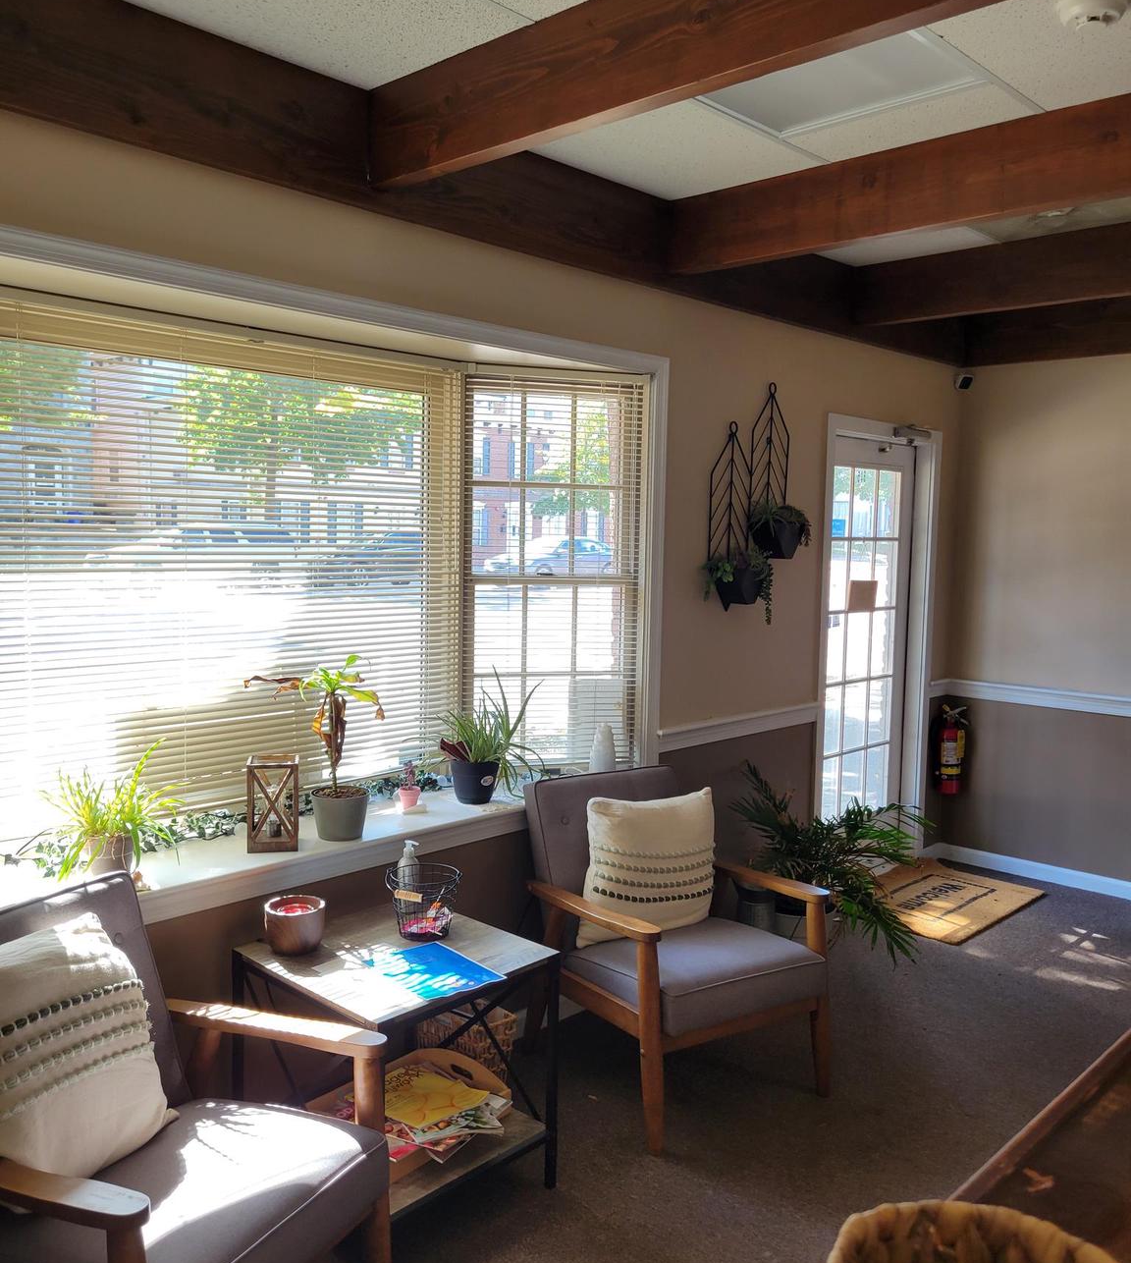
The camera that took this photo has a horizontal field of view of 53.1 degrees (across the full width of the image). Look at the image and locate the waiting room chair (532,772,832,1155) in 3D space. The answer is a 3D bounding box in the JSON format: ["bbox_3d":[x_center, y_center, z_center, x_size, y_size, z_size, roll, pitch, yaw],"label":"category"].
[{"bbox_3d":[0.307,0.906,3.345,0.650,0.830,0.740,-2,6,-32],"label":"waiting room chair"}]

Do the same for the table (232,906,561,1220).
[{"bbox_3d":[-0.406,1.062,2.739,0.555,0.600,0.550,6,7,43],"label":"table"}]

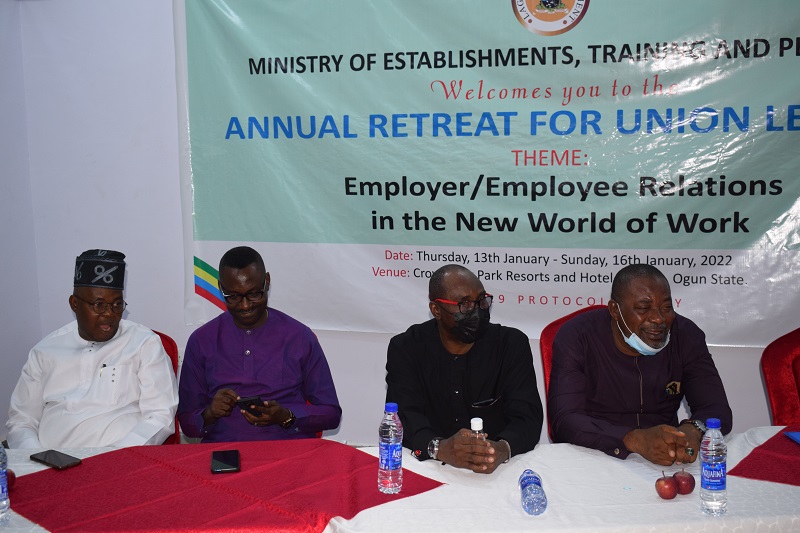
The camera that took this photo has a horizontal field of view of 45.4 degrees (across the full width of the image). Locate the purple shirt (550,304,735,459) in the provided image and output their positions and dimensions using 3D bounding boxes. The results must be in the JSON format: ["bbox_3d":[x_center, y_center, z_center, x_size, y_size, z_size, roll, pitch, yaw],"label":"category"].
[{"bbox_3d":[0.727,0.431,2.921,0.543,0.600,0.430,0,7,2],"label":"purple shirt"}]

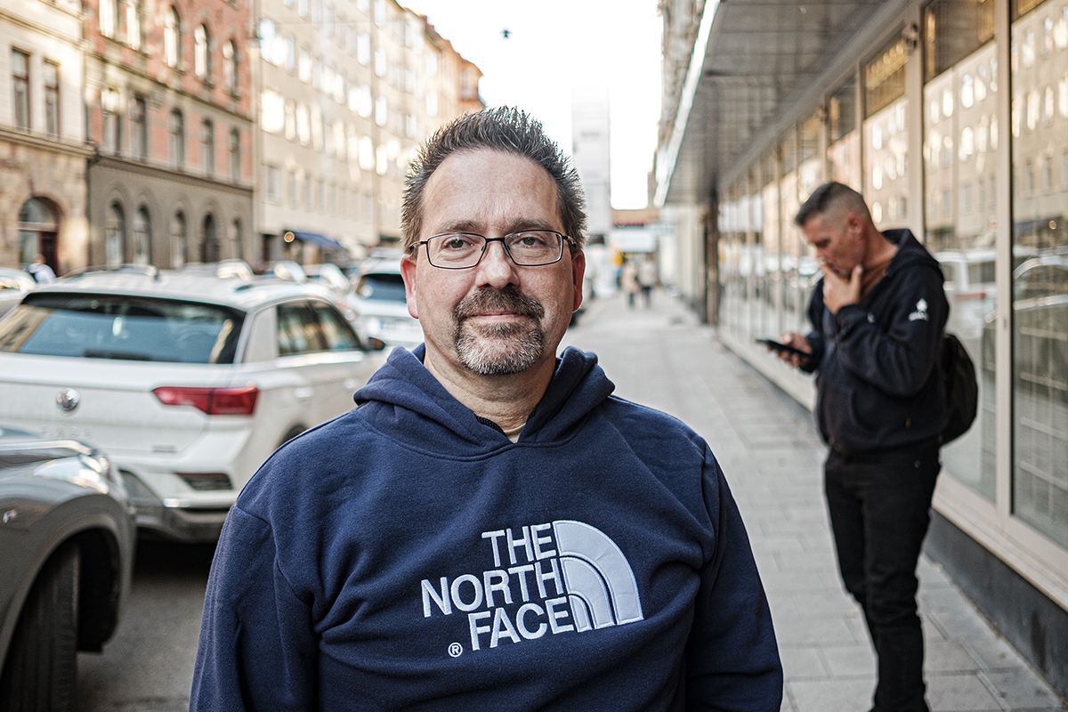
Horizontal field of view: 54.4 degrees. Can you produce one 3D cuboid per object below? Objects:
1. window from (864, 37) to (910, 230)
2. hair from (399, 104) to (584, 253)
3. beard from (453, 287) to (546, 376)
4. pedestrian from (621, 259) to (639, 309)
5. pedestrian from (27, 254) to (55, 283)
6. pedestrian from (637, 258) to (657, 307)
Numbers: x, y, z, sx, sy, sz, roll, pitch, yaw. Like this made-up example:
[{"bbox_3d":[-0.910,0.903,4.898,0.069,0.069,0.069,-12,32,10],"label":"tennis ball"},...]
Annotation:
[{"bbox_3d":[2.150,-0.700,6.350,0.120,2.500,1.180,0,4,5],"label":"window"},{"bbox_3d":[-0.040,-0.162,1.030,0.182,0.168,0.200,-1,4,-5],"label":"hair"},{"bbox_3d":[-0.032,-0.022,0.950,0.084,0.083,0.055,-1,4,-5],"label":"beard"},{"bbox_3d":[3.255,-2.475,35.000,0.520,1.690,0.420,0,4,5],"label":"pedestrian"},{"bbox_3d":[-9.500,-1.100,20.100,0.500,1.700,0.500,-2,4,-11],"label":"pedestrian"},{"bbox_3d":[3.825,-2.490,35.000,0.520,1.710,0.420,0,4,5],"label":"pedestrian"}]

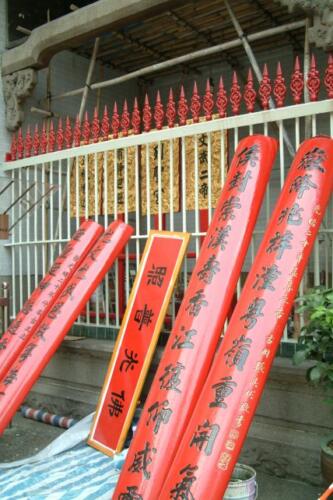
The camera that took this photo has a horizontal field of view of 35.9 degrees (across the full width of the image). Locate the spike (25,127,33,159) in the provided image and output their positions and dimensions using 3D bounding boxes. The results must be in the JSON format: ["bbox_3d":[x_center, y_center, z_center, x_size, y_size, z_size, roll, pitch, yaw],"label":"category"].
[{"bbox_3d":[-1.438,-1.138,5.370,0.086,0.332,0.079,-2,-2,35],"label":"spike"}]

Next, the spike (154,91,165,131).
[{"bbox_3d":[-0.064,-1.169,4.285,0.088,0.325,0.045,-2,-2,36],"label":"spike"}]

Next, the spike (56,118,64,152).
[{"bbox_3d":[-1.050,-1.148,5.096,0.086,0.332,0.079,-1,-1,0],"label":"spike"}]

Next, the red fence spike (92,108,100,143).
[{"bbox_3d":[-0.643,-1.148,4.710,0.088,0.325,0.045,-2,-2,36],"label":"red fence spike"}]

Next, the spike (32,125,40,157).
[{"bbox_3d":[-1.316,-1.121,5.206,0.088,0.325,0.045,-2,-2,36],"label":"spike"}]

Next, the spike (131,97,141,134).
[{"bbox_3d":[-0.260,-1.157,4.426,0.088,0.325,0.045,-2,-2,36],"label":"spike"}]

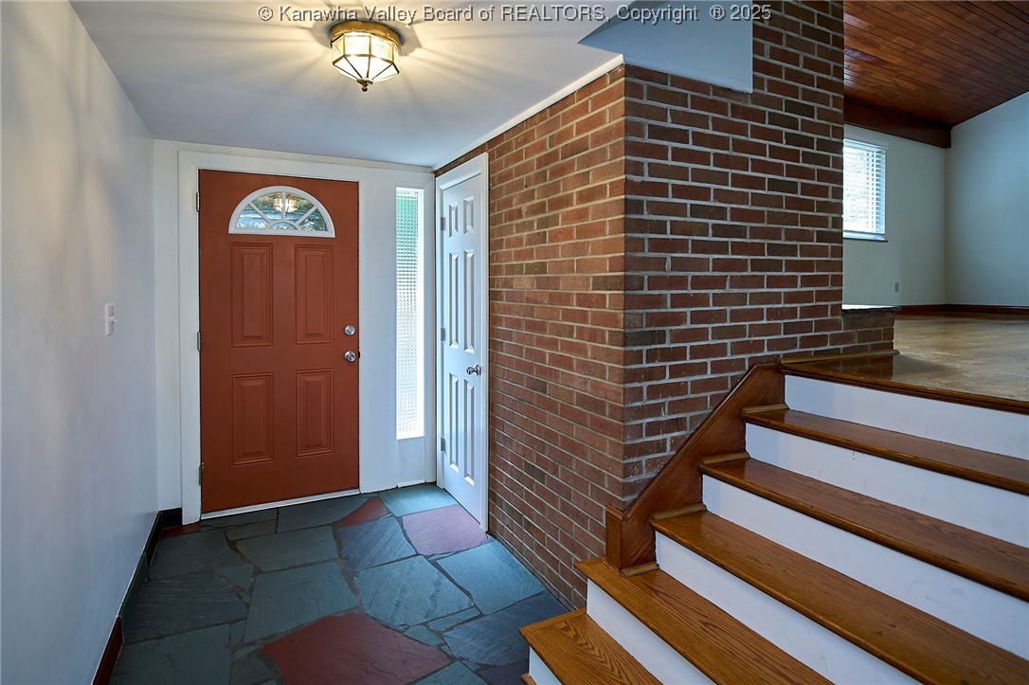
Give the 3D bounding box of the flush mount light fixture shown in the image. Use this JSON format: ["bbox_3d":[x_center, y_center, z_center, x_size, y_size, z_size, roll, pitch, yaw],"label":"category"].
[{"bbox_3d":[-0.504,-0.937,1.640,0.230,0.178,0.230,0,3,0],"label":"flush mount light fixture"}]

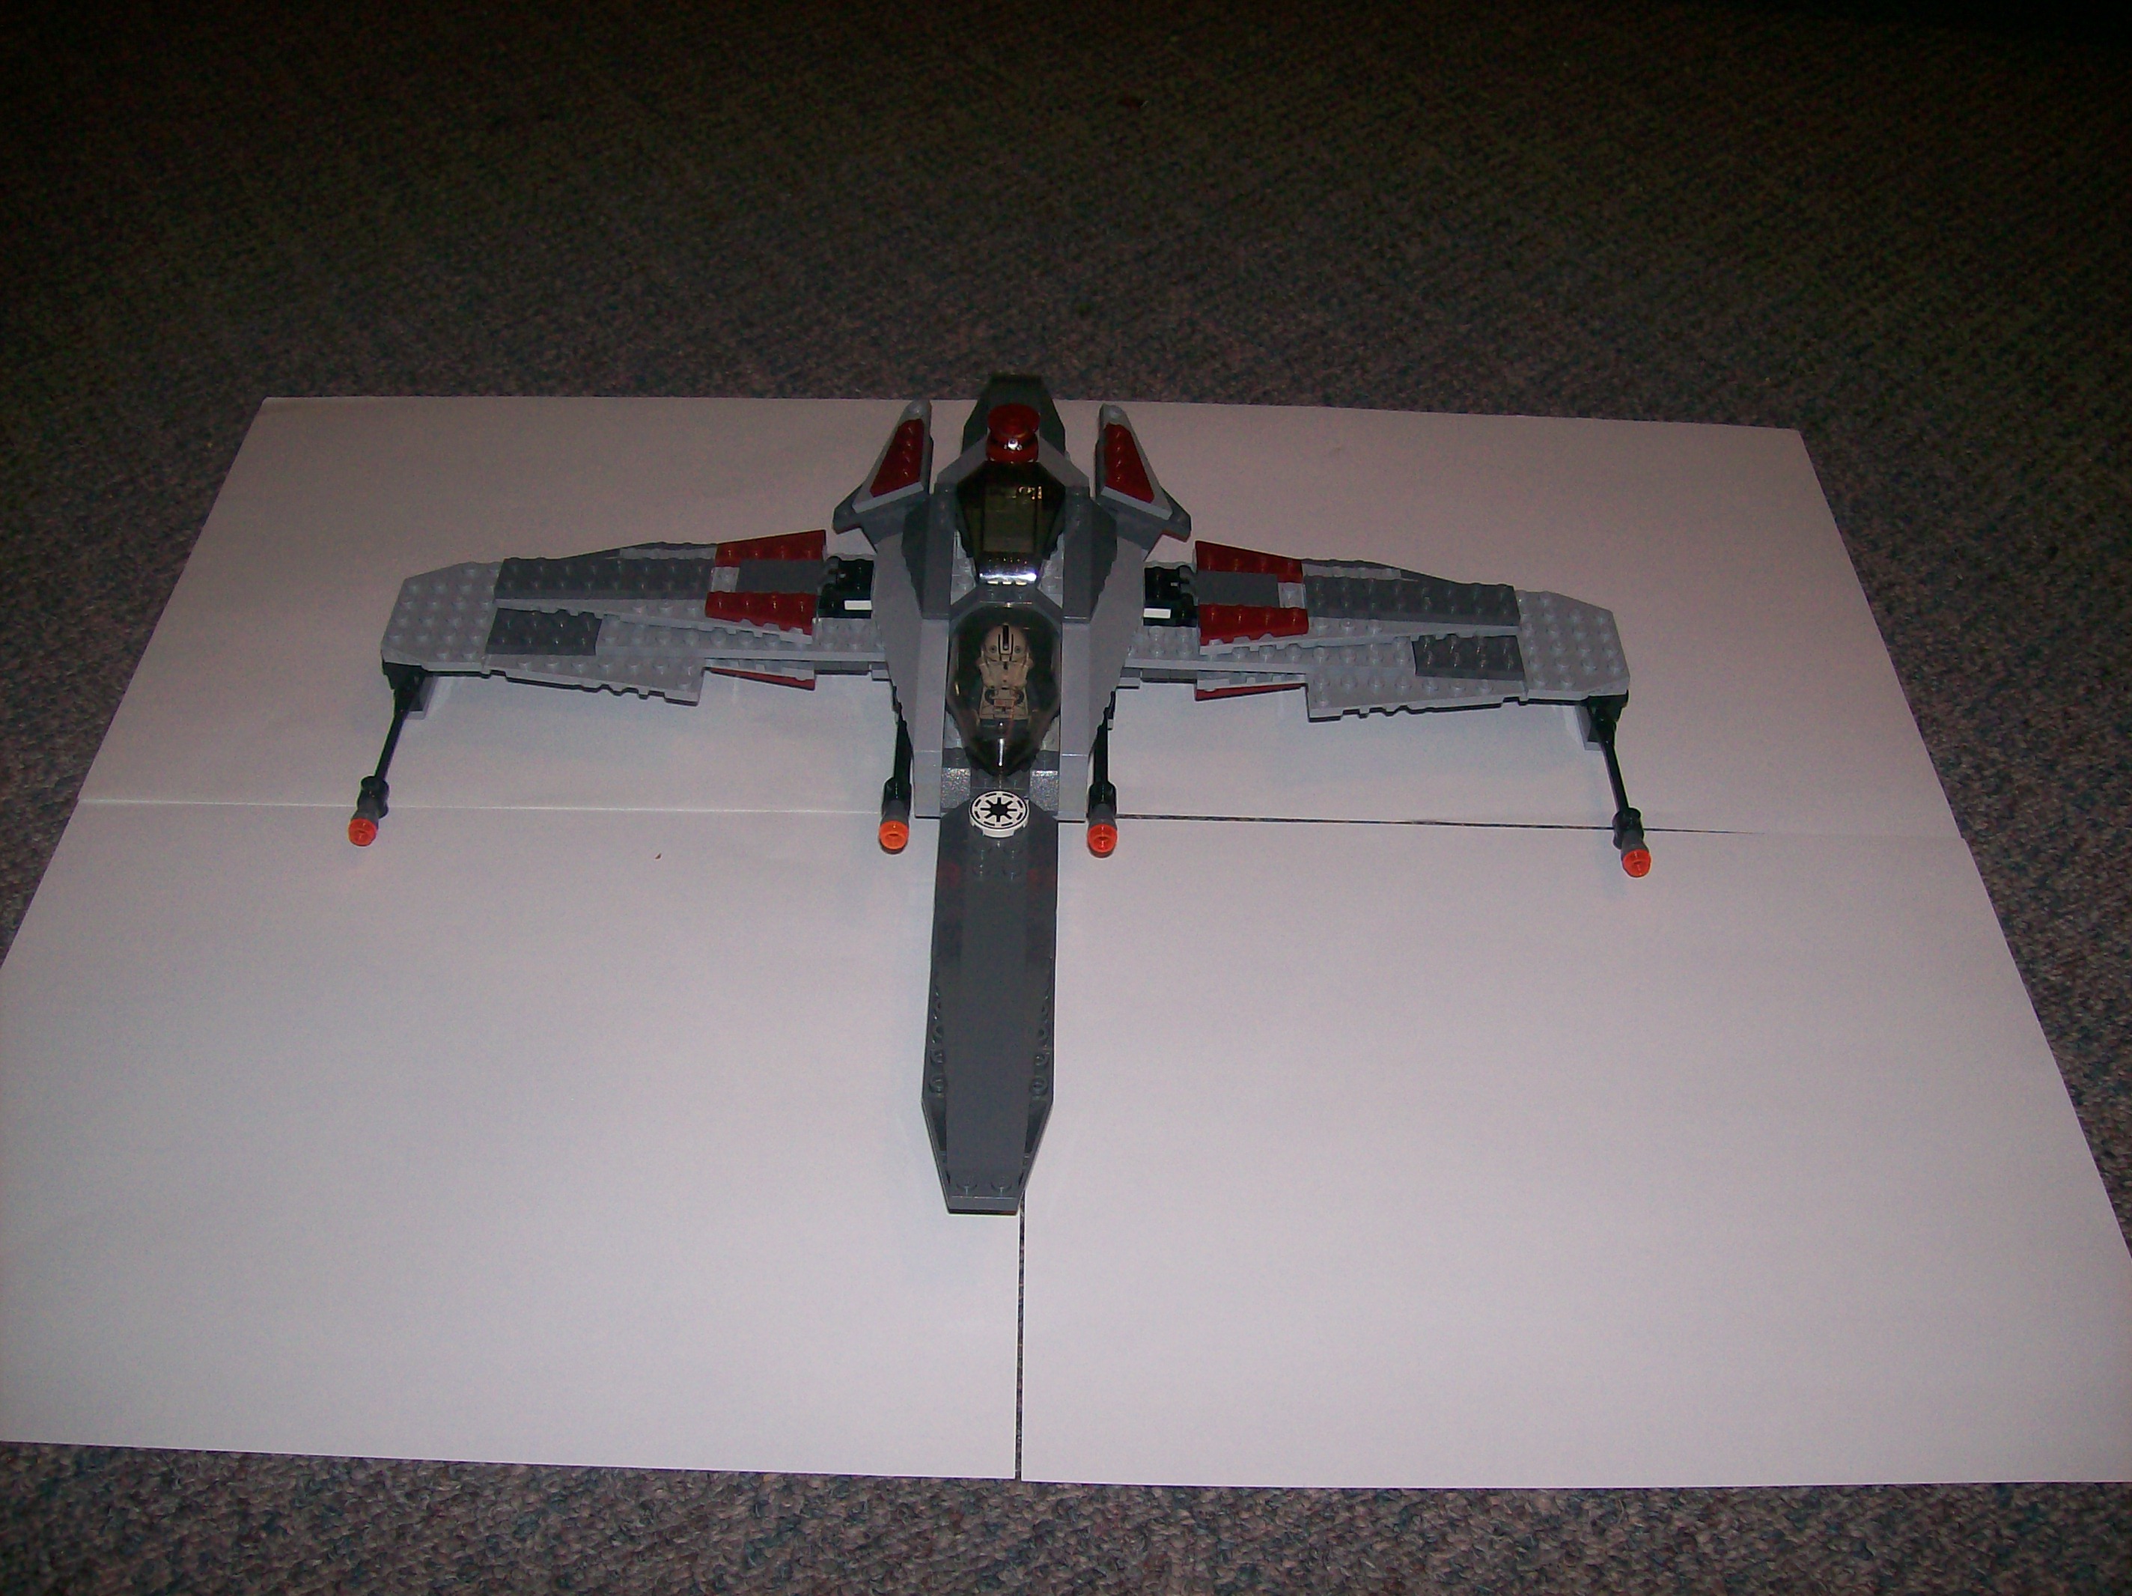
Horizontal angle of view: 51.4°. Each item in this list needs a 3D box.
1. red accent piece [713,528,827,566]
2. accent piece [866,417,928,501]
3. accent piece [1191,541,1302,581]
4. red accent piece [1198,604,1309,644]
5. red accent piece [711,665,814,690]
[{"bbox_3d":[-0.089,-0.074,0.671,0.032,0.004,0.015,1,45,0],"label":"red accent piece"},{"bbox_3d":[-0.052,-0.106,0.696,0.016,0.004,0.032,-16,43,16],"label":"accent piece"},{"bbox_3d":[0.056,-0.071,0.671,0.032,0.004,0.015,1,45,0],"label":"accent piece"},{"bbox_3d":[0.055,-0.051,0.651,0.032,0.004,0.015,1,45,0],"label":"red accent piece"},{"bbox_3d":[-0.090,-0.039,0.659,0.032,0.004,0.016,1,45,0],"label":"red accent piece"}]

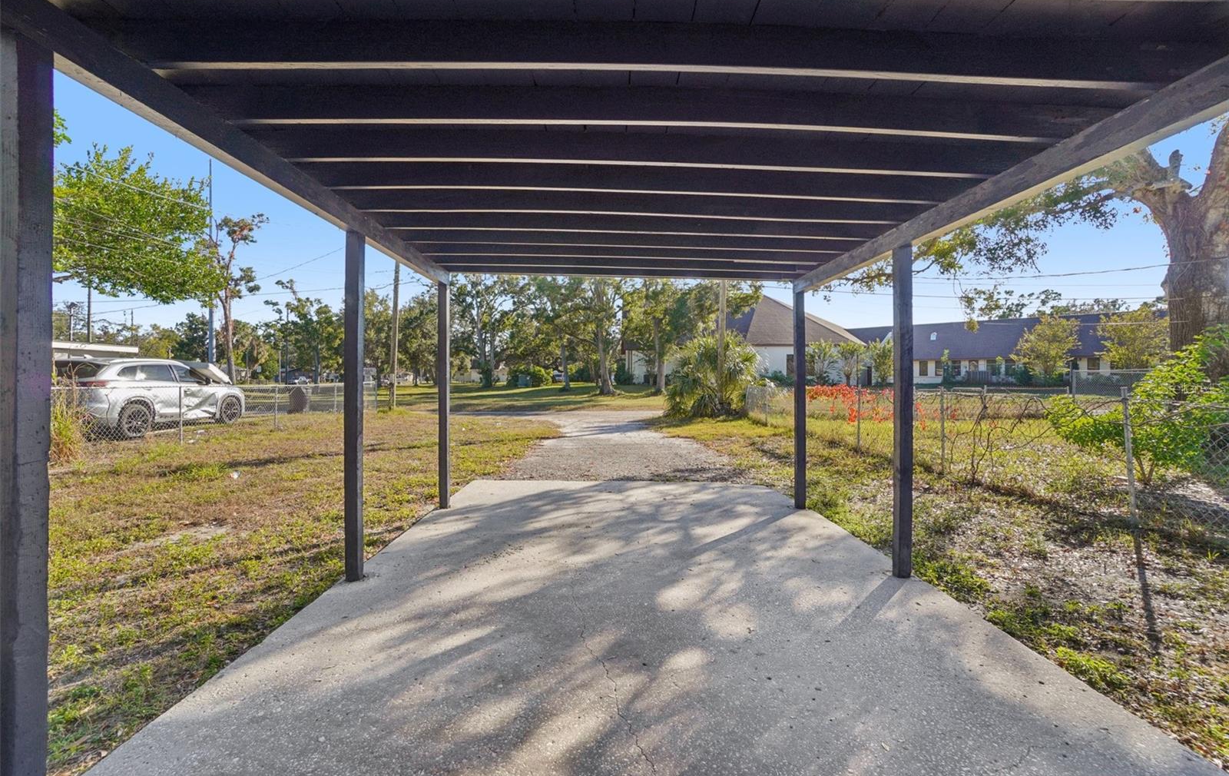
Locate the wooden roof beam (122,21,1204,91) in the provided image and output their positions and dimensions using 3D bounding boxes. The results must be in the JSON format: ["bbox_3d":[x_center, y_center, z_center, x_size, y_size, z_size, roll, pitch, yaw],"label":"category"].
[{"bbox_3d":[0.181,-1.252,1.884,4.000,0.145,0.041,1,1,-1],"label":"wooden roof beam"}]

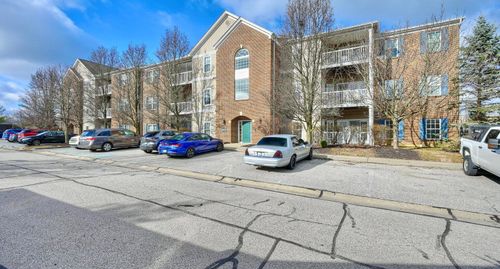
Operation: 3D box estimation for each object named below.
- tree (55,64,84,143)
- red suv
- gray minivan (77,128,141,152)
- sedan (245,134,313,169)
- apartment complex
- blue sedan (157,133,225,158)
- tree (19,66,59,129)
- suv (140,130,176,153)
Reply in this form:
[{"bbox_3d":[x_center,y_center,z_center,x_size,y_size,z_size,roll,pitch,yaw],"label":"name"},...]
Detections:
[{"bbox_3d":[-17.874,-2.901,21.814,3.500,7.720,3.500,1,2,30],"label":"tree"},{"bbox_3d":[-22.756,0.124,24.768,1.860,1.680,4.600,1,2,30],"label":"red suv"},{"bbox_3d":[-10.713,0.357,18.346,2.010,1.730,5.150,1,2,29],"label":"gray minivan"},{"bbox_3d":[1.790,0.750,11.426,1.980,1.460,5.380,1,2,30],"label":"sedan"},{"bbox_3d":[-7.844,-5.847,32.725,55.500,12.700,15.000,1,2,30],"label":"apartment complex"},{"bbox_3d":[-3.620,0.651,14.677,1.820,1.420,4.680,1,2,31],"label":"blue sedan"},{"bbox_3d":[-34.357,-5.356,36.423,6.200,11.370,6.200,1,2,30],"label":"tree"},{"bbox_3d":[-5.651,0.470,16.460,1.850,1.660,4.600,1,2,30],"label":"suv"}]

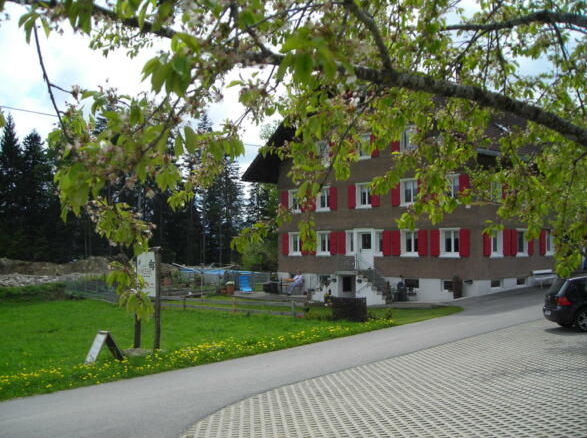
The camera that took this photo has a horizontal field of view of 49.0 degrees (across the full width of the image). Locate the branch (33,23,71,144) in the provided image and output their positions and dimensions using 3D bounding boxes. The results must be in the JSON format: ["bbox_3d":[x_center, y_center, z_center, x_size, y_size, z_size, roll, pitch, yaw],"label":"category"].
[{"bbox_3d":[-0.935,-0.526,2.500,0.155,0.455,0.130,0,-2,0],"label":"branch"}]

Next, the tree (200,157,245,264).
[{"bbox_3d":[-8.265,-0.757,75.000,5.100,13.000,5.100,0,-2,0],"label":"tree"}]

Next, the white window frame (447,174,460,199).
[{"bbox_3d":[7.813,-1.540,32.000,0.180,1.430,1.100,2,-3,-43],"label":"white window frame"}]

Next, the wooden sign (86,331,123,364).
[{"bbox_3d":[-4.987,3.404,17.000,0.780,0.850,0.600,2,-3,-44],"label":"wooden sign"}]

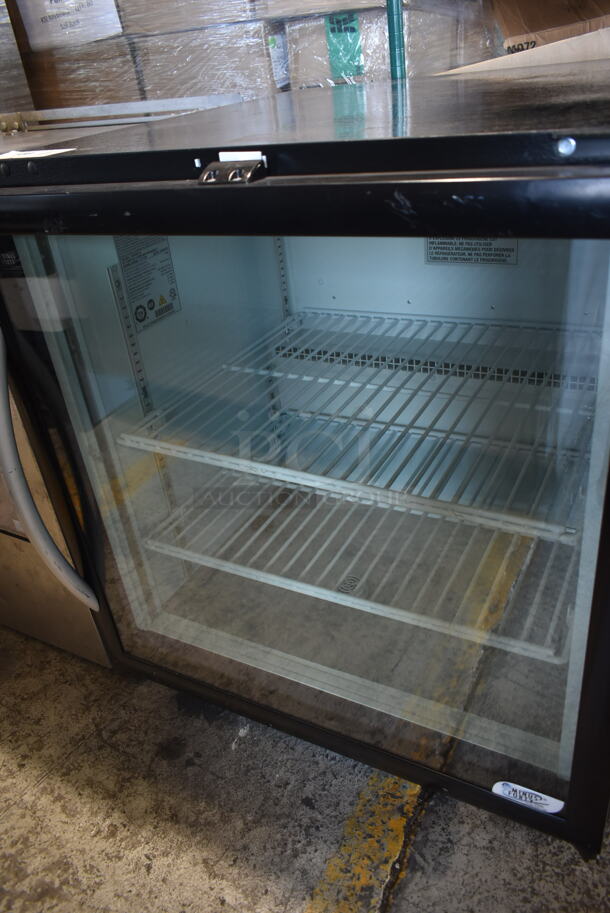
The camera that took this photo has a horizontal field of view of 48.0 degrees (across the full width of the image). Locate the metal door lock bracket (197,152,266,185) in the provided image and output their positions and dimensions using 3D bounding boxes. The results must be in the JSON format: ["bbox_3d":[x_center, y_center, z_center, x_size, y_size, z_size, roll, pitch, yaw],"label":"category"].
[{"bbox_3d":[-0.064,-0.243,0.579,0.056,0.022,0.034,10,34,27],"label":"metal door lock bracket"}]

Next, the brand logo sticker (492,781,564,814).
[{"bbox_3d":[0.242,0.371,0.746,0.074,0.028,0.001,10,35,27],"label":"brand logo sticker"}]

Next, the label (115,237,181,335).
[{"bbox_3d":[-0.207,-0.248,0.910,0.001,0.142,0.097,10,35,27],"label":"label"}]

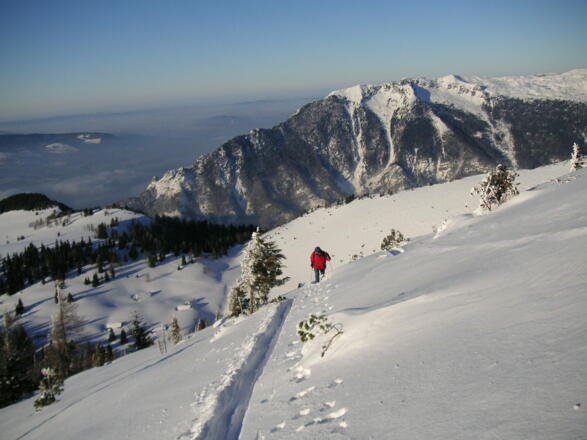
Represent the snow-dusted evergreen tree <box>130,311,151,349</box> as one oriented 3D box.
[{"bbox_3d":[-12.842,9.378,53.000,1.900,3.500,1.900,-4,12,0],"label":"snow-dusted evergreen tree"}]

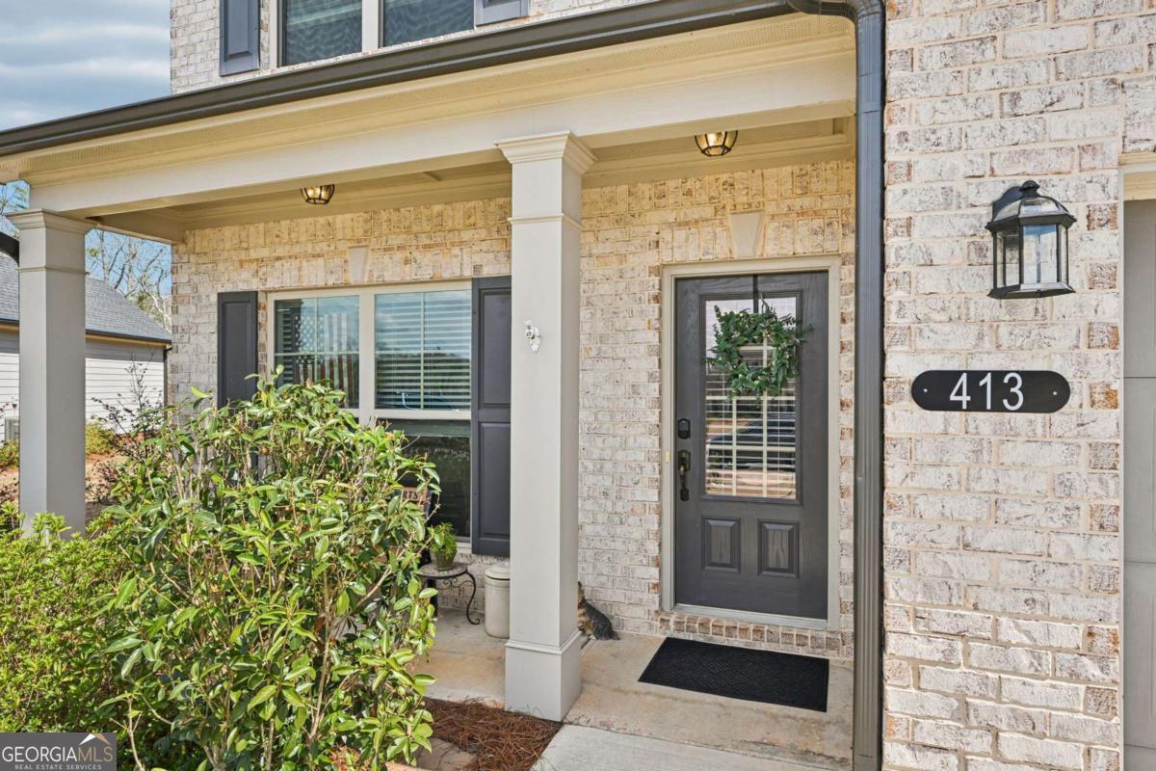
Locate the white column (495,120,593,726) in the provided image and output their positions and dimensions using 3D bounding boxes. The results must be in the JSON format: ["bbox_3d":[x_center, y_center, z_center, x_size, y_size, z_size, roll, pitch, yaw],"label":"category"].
[{"bbox_3d":[-0.162,0.202,3.121,0.370,2.670,0.370,0,0,19],"label":"white column"}]

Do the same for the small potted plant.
[{"bbox_3d":[-0.850,1.036,4.067,0.170,0.285,0.170,0,0,0],"label":"small potted plant"}]

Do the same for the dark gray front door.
[{"bbox_3d":[1.025,0.343,3.844,0.890,2.020,0.060,0,0,19],"label":"dark gray front door"}]

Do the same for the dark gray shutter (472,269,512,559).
[{"bbox_3d":[-0.524,0.205,4.281,0.405,1.870,0.035,0,0,19],"label":"dark gray shutter"}]

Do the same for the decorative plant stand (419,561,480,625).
[{"bbox_3d":[-0.888,1.361,4.095,0.430,0.360,0.420,0,0,19],"label":"decorative plant stand"}]

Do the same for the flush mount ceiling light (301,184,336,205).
[{"bbox_3d":[-1.687,-1.288,4.210,0.260,0.170,0.260,0,0,19],"label":"flush mount ceiling light"}]

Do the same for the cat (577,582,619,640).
[{"bbox_3d":[0.101,1.371,3.956,0.350,0.340,0.170,0,0,19],"label":"cat"}]

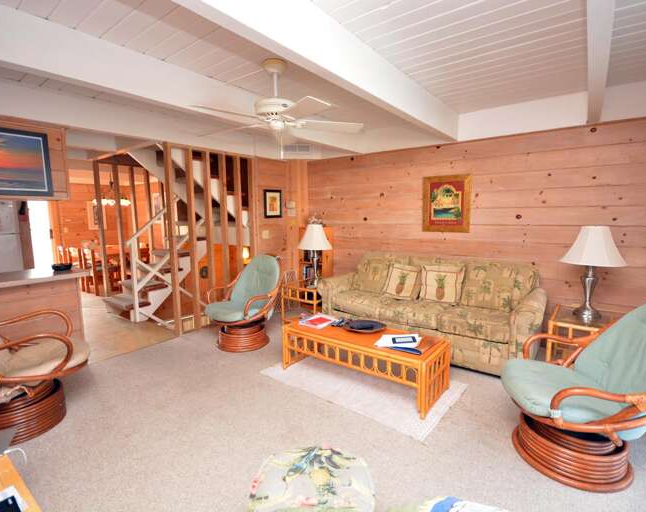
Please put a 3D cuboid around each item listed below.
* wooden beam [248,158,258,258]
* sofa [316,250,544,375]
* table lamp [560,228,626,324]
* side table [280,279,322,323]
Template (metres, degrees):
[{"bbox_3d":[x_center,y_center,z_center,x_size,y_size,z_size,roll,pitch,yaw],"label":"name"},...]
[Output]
[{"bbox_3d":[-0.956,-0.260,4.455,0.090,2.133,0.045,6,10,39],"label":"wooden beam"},{"bbox_3d":[1.070,0.484,3.477,2.209,0.886,0.817,6,10,39],"label":"sofa"},{"bbox_3d":[2.167,0.148,2.583,0.413,0.767,0.413,6,10,39],"label":"table lamp"},{"bbox_3d":[-0.135,0.605,4.185,0.485,0.478,0.623,5,9,35],"label":"side table"}]

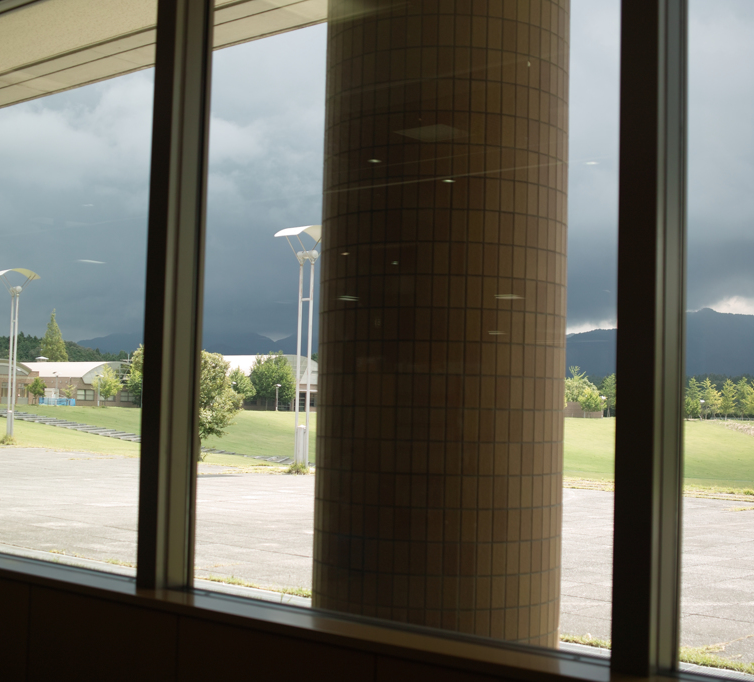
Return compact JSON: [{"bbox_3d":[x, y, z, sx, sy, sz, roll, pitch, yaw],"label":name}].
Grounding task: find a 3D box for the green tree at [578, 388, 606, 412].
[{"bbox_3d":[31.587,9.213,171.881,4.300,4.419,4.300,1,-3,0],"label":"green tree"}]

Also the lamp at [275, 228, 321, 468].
[{"bbox_3d":[-1.937,0.117,31.477,1.300,6.516,1.000,4,-4,-44],"label":"lamp"}]

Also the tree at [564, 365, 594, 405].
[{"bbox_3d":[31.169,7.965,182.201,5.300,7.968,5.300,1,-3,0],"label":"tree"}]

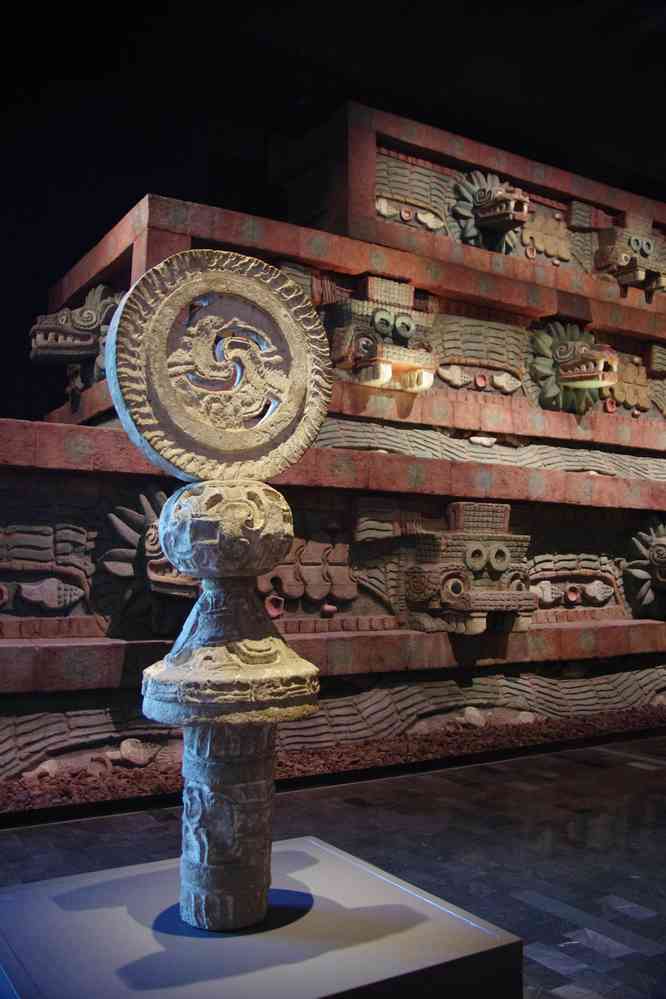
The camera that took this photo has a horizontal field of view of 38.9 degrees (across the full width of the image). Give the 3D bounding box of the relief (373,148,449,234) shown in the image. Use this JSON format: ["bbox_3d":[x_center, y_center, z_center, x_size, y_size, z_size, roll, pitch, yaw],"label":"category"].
[{"bbox_3d":[1.042,-4.044,12.410,1.206,0.898,0.200,3,-5,-32],"label":"relief"}]

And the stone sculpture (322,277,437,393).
[{"bbox_3d":[0.496,-1.676,9.622,1.033,1.166,0.780,3,-5,-32],"label":"stone sculpture"}]

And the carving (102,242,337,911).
[{"bbox_3d":[-0.349,0.237,3.013,0.740,2.130,0.560,3,-5,-32],"label":"carving"}]

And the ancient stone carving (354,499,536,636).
[{"bbox_3d":[1.029,0.566,8.036,1.512,1.126,0.780,3,-5,-32],"label":"ancient stone carving"}]

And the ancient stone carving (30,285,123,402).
[{"bbox_3d":[-2.636,-1.717,9.742,0.870,1.130,1.120,3,-5,-32],"label":"ancient stone carving"}]

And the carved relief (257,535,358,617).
[{"bbox_3d":[-0.208,0.617,7.614,0.932,0.630,0.180,3,-5,-32],"label":"carved relief"}]

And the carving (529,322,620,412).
[{"bbox_3d":[2.977,-1.607,11.115,1.120,1.122,0.870,3,-5,-32],"label":"carving"}]

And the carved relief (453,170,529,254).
[{"bbox_3d":[2.284,-3.988,12.787,1.120,1.099,0.870,3,-5,-32],"label":"carved relief"}]

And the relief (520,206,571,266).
[{"bbox_3d":[3.062,-3.856,13.678,0.952,0.715,0.170,3,-5,-32],"label":"relief"}]

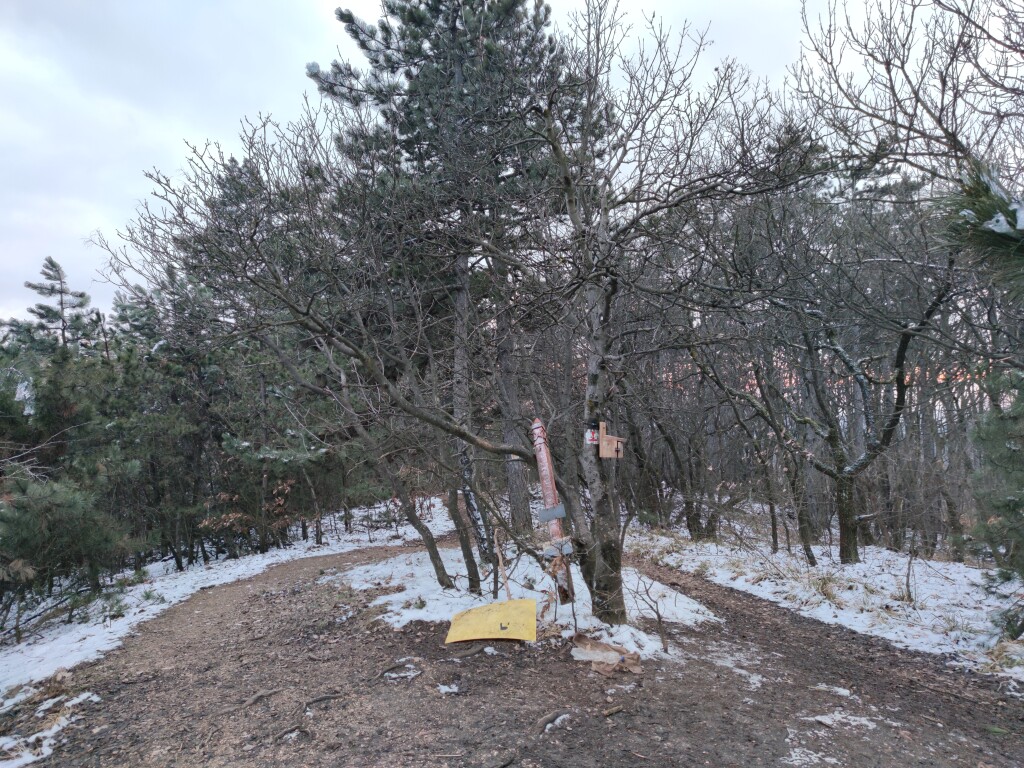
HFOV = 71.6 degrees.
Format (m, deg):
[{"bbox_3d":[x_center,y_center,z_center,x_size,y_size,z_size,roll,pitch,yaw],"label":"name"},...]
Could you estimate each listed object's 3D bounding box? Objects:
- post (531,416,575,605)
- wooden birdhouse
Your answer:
[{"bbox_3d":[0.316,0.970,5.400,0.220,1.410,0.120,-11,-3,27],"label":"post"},{"bbox_3d":[0.745,0.422,5.300,0.170,0.265,0.140,-1,-2,20],"label":"wooden birdhouse"}]

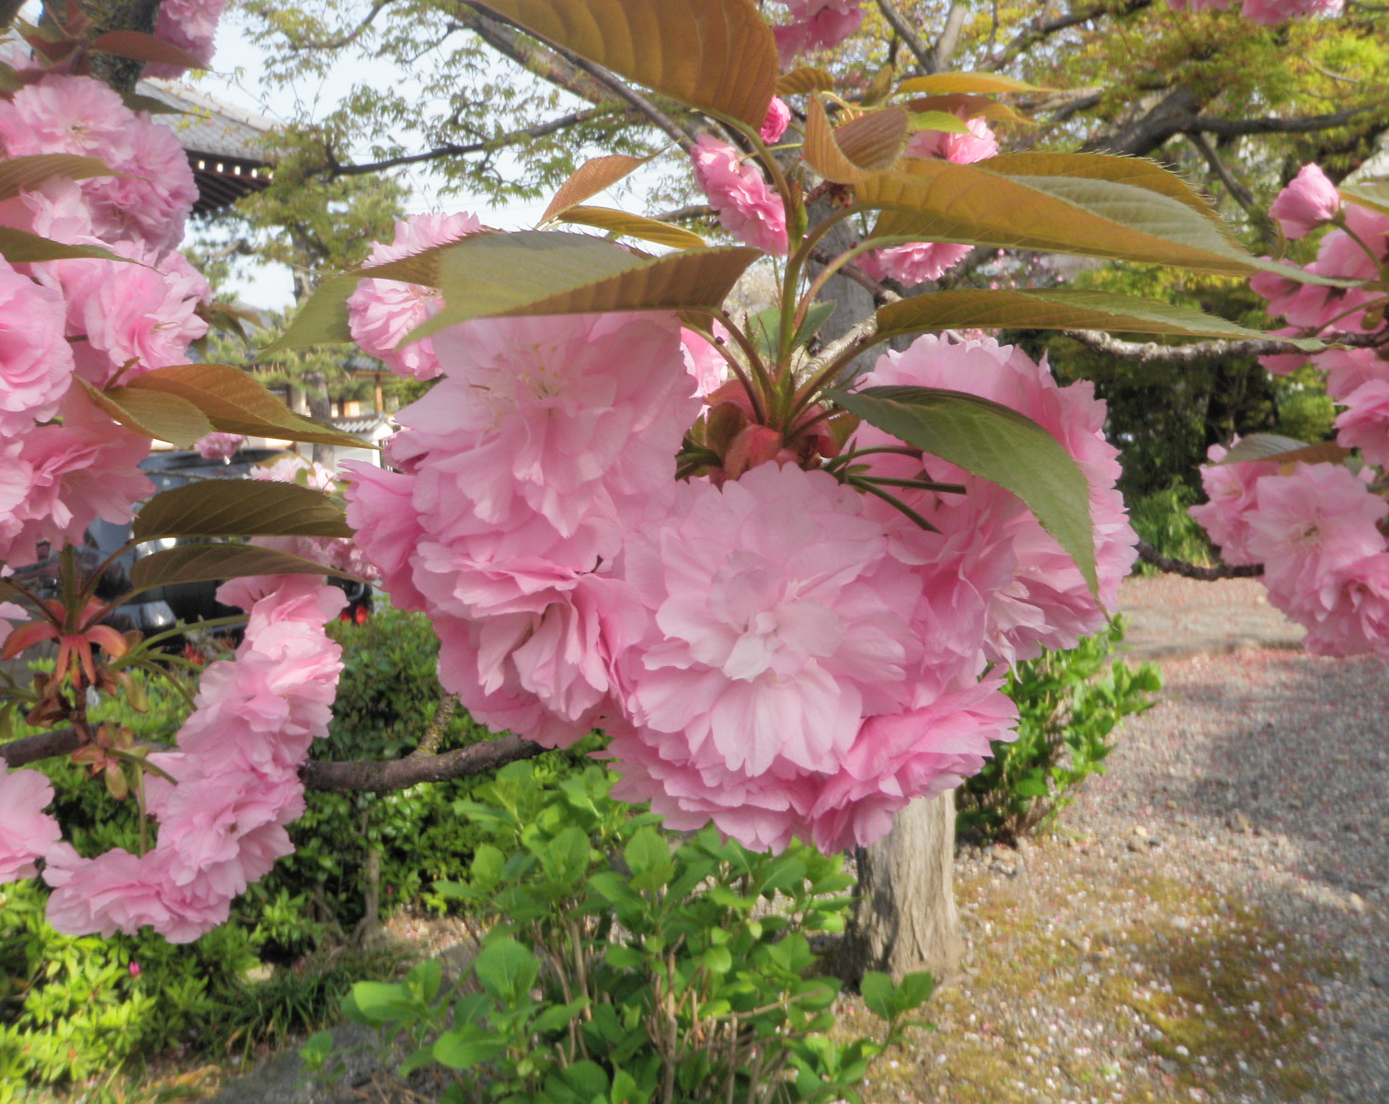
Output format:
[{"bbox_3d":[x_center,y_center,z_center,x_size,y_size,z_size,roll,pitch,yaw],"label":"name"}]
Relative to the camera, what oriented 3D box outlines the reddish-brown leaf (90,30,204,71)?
[{"bbox_3d":[-0.230,-0.211,0.500,0.046,0.012,0.023,12,4,0],"label":"reddish-brown leaf"}]

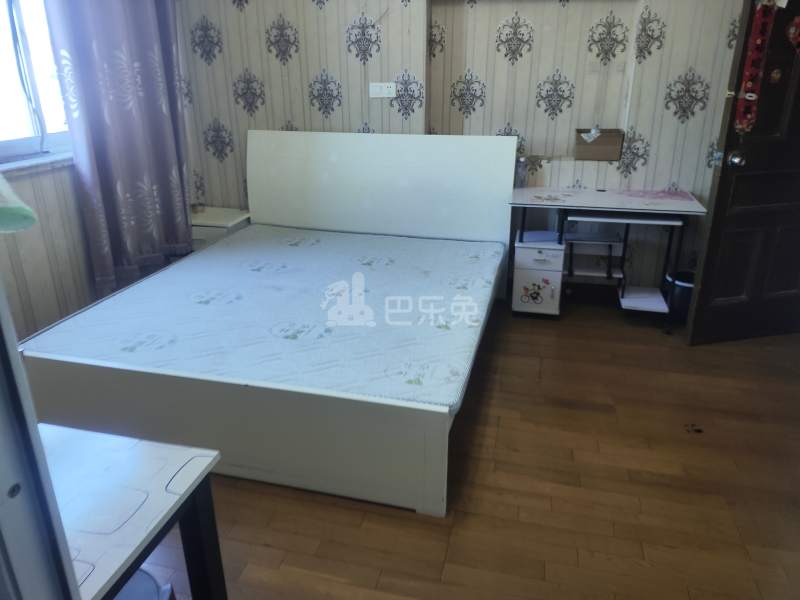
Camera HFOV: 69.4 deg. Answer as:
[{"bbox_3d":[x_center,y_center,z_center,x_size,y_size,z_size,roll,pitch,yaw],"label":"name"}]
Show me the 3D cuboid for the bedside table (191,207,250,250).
[{"bbox_3d":[-1.397,-0.401,4.345,0.580,0.475,0.470,5,23,13],"label":"bedside table"}]

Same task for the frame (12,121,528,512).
[{"bbox_3d":[-0.435,-0.200,3.046,1.850,1.090,2.139,5,23,14],"label":"frame"}]

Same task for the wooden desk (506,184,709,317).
[{"bbox_3d":[1.236,-0.282,3.669,1.065,0.732,0.580,5,23,13],"label":"wooden desk"}]

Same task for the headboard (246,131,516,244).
[{"bbox_3d":[-0.173,-0.594,4.006,1.874,1.073,0.110,5,23,13],"label":"headboard"}]

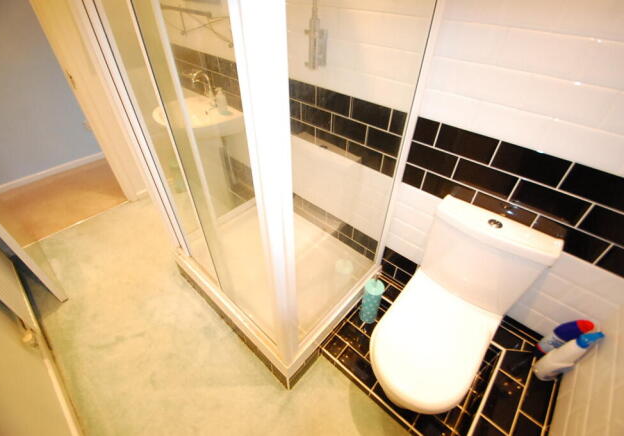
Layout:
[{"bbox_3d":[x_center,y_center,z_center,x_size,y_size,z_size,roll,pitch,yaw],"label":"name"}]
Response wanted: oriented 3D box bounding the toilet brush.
[{"bbox_3d":[0.294,0.410,1.356,0.089,0.310,0.089,1,42,-1],"label":"toilet brush"}]

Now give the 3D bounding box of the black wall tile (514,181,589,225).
[{"bbox_3d":[0.789,-0.053,0.914,0.200,0.099,0.010,31,50,29],"label":"black wall tile"}]

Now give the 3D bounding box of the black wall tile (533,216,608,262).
[{"bbox_3d":[0.843,0.070,0.908,0.200,0.100,0.010,31,49,30],"label":"black wall tile"}]

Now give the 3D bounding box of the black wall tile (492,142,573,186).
[{"bbox_3d":[0.699,-0.172,0.876,0.200,0.100,0.010,31,49,30],"label":"black wall tile"}]

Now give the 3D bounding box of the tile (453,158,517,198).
[{"bbox_3d":[0.637,-0.146,1.013,0.200,0.099,0.010,31,50,29],"label":"tile"}]

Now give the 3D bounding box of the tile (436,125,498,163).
[{"bbox_3d":[0.550,-0.263,0.975,0.200,0.100,0.010,31,49,30],"label":"tile"}]

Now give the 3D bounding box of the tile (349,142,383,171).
[{"bbox_3d":[0.255,-0.303,1.324,0.200,0.099,0.010,31,50,29],"label":"tile"}]

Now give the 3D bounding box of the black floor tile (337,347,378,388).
[{"bbox_3d":[0.227,0.709,1.304,0.200,0.010,0.100,31,49,30],"label":"black floor tile"}]

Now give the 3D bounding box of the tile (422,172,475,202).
[{"bbox_3d":[0.560,-0.117,1.127,0.200,0.099,0.010,31,50,29],"label":"tile"}]

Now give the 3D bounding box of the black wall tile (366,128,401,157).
[{"bbox_3d":[0.324,-0.324,1.189,0.200,0.100,0.010,31,49,30],"label":"black wall tile"}]

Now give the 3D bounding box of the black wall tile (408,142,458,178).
[{"bbox_3d":[0.484,-0.239,1.111,0.200,0.099,0.010,31,50,29],"label":"black wall tile"}]

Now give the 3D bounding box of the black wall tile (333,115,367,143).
[{"bbox_3d":[0.174,-0.415,1.288,0.200,0.100,0.010,31,49,30],"label":"black wall tile"}]

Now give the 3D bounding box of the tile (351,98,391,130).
[{"bbox_3d":[0.251,-0.445,1.173,0.200,0.100,0.010,31,49,30],"label":"tile"}]

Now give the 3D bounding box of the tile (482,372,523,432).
[{"bbox_3d":[0.712,0.677,1.014,0.097,0.010,0.200,31,50,29],"label":"tile"}]

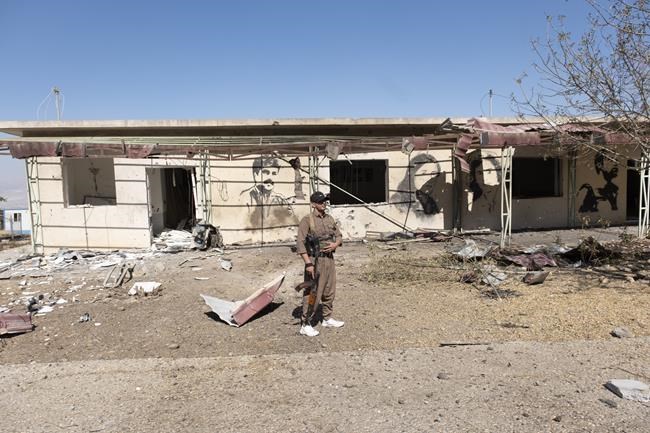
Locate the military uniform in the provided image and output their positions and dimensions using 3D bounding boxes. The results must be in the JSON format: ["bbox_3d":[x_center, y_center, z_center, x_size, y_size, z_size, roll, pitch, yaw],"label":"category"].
[{"bbox_3d":[-0.072,0.633,5.434,0.500,1.400,0.380,-3,6,-30],"label":"military uniform"}]

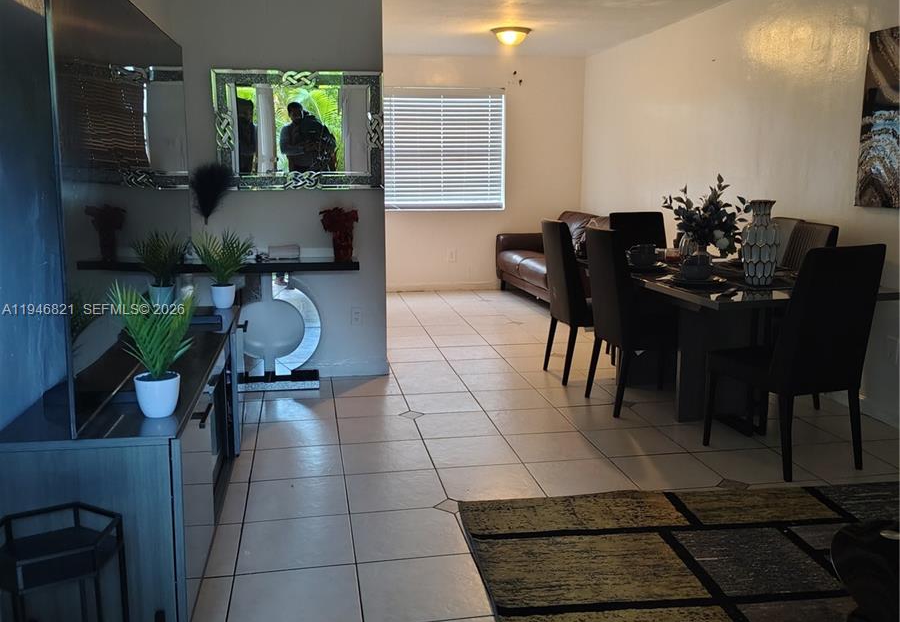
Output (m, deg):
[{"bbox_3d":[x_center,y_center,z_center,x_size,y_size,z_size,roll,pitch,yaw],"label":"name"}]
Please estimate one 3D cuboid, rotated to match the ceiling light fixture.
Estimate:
[{"bbox_3d":[0.510,-2.266,6.903,0.355,0.145,0.355,0,10,0],"label":"ceiling light fixture"}]

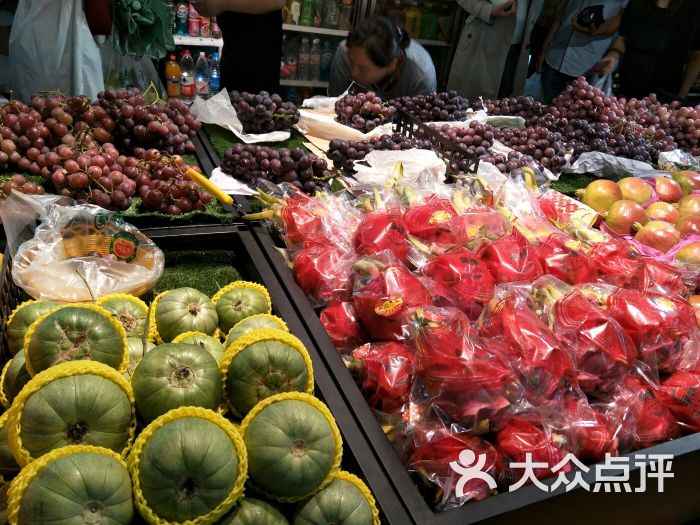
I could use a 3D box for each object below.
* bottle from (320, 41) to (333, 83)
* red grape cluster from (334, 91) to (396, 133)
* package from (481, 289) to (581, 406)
[{"bbox_3d":[-0.140,-1.190,2.880,0.066,0.225,0.066,6,26,0],"label":"bottle"},{"bbox_3d":[0.036,-0.349,1.130,0.145,0.095,0.120,7,30,0],"label":"red grape cluster"},{"bbox_3d":[0.222,0.105,0.600,0.110,0.100,0.135,-1,31,-10],"label":"package"}]

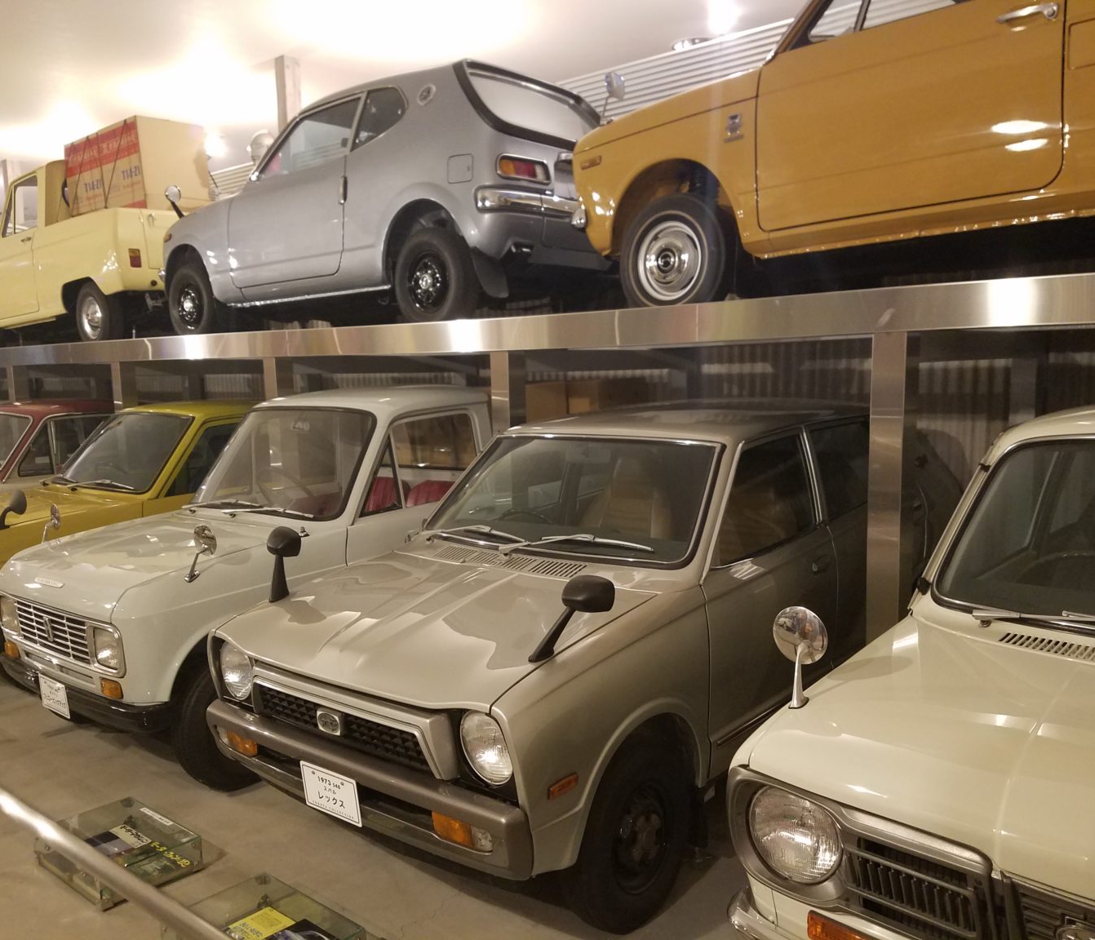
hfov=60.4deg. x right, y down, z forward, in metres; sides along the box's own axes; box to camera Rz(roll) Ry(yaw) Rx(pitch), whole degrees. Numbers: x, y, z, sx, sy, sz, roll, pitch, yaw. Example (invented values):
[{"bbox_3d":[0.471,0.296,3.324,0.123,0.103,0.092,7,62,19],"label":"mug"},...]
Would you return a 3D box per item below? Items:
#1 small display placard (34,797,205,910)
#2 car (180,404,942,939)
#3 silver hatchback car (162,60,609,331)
[{"bbox_3d":[-1.254,1.115,2.754,0.393,0.097,0.290,4,8,38],"label":"small display placard"},{"bbox_3d":[0.369,0.400,3.438,1.295,1.280,2.995,4,9,40],"label":"car"},{"bbox_3d":[-0.902,-1.347,5.250,2.995,1.275,1.295,4,9,41],"label":"silver hatchback car"}]

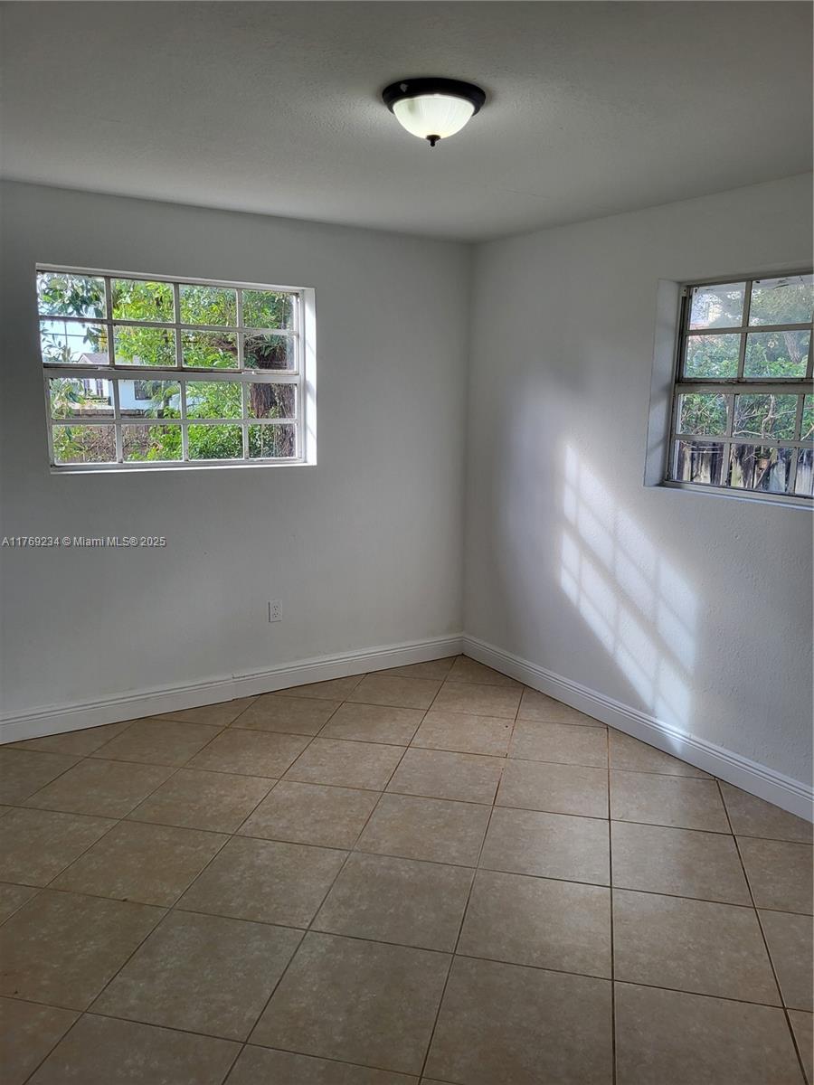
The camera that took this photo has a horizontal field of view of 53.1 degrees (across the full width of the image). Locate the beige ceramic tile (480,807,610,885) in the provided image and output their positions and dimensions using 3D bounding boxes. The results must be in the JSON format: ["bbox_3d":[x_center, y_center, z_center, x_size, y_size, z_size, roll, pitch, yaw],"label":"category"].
[{"bbox_3d":[0.508,1.098,2.966,0.446,0.010,0.446,3,10,13],"label":"beige ceramic tile"}]

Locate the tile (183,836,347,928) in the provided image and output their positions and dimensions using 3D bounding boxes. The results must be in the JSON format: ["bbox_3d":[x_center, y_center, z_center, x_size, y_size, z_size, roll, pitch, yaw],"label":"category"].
[{"bbox_3d":[-0.470,1.131,2.733,0.446,0.010,0.446,3,10,13],"label":"tile"}]

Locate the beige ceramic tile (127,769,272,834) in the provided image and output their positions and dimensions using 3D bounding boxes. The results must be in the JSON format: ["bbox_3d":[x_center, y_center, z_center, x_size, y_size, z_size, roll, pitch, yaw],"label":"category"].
[{"bbox_3d":[-0.807,1.032,3.265,0.446,0.010,0.446,3,10,13],"label":"beige ceramic tile"}]

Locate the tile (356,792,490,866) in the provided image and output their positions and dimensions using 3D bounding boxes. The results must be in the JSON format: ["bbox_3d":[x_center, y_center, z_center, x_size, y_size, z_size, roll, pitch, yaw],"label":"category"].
[{"bbox_3d":[0.070,1.076,3.066,0.446,0.010,0.446,3,10,13],"label":"tile"}]

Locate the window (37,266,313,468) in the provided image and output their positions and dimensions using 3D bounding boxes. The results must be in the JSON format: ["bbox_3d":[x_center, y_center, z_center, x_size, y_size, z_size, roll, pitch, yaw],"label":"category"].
[{"bbox_3d":[-1.094,-0.829,4.043,1.335,0.915,0.130,-6,12,-32],"label":"window"}]

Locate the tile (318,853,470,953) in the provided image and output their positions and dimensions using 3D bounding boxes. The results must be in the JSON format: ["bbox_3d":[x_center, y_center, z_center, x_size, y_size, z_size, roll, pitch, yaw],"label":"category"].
[{"bbox_3d":[-0.031,1.169,2.668,0.449,0.012,0.449,3,11,13],"label":"tile"}]

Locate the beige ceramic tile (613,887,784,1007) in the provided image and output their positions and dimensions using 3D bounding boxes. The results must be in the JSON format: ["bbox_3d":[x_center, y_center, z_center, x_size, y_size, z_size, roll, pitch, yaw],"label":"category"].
[{"bbox_3d":[0.855,1.214,2.466,0.449,0.012,0.449,3,11,13],"label":"beige ceramic tile"}]

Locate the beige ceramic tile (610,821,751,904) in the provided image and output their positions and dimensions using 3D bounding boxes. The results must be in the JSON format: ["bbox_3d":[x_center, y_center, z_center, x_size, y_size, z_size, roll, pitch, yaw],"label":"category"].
[{"bbox_3d":[0.947,1.120,2.866,0.446,0.010,0.446,3,10,13],"label":"beige ceramic tile"}]

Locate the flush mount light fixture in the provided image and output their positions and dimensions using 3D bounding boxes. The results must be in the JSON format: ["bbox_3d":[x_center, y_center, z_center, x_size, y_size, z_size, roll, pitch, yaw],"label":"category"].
[{"bbox_3d":[0.079,-1.235,2.396,0.301,0.134,0.301,1,10,0],"label":"flush mount light fixture"}]

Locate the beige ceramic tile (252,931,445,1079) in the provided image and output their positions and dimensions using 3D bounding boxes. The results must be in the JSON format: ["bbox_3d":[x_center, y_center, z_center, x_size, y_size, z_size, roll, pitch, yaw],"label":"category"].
[{"bbox_3d":[-0.135,1.247,2.232,0.449,0.012,0.449,3,11,13],"label":"beige ceramic tile"}]

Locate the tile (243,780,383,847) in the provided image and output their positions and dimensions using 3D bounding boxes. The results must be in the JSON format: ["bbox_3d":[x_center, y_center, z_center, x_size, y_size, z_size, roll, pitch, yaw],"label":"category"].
[{"bbox_3d":[-0.368,1.054,3.165,0.446,0.010,0.446,3,10,13],"label":"tile"}]

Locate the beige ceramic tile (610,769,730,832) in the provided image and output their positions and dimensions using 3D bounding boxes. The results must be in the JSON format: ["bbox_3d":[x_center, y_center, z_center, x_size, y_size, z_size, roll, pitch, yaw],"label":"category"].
[{"bbox_3d":[1.062,1.057,3.338,0.449,0.012,0.449,3,11,13],"label":"beige ceramic tile"}]

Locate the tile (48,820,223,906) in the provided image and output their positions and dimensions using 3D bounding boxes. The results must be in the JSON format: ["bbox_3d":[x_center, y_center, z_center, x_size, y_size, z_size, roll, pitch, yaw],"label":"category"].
[{"bbox_3d":[-0.917,1.124,2.870,0.449,0.012,0.449,3,11,13],"label":"tile"}]

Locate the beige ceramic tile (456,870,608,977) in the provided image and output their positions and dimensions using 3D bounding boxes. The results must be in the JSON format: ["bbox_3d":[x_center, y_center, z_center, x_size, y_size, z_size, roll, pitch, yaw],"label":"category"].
[{"bbox_3d":[0.412,1.191,2.567,0.449,0.012,0.449,3,11,13],"label":"beige ceramic tile"}]

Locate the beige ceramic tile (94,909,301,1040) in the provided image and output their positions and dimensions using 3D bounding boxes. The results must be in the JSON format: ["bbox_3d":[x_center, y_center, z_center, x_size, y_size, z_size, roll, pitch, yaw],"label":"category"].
[{"bbox_3d":[-0.578,1.225,2.333,0.449,0.012,0.449,3,11,13],"label":"beige ceramic tile"}]

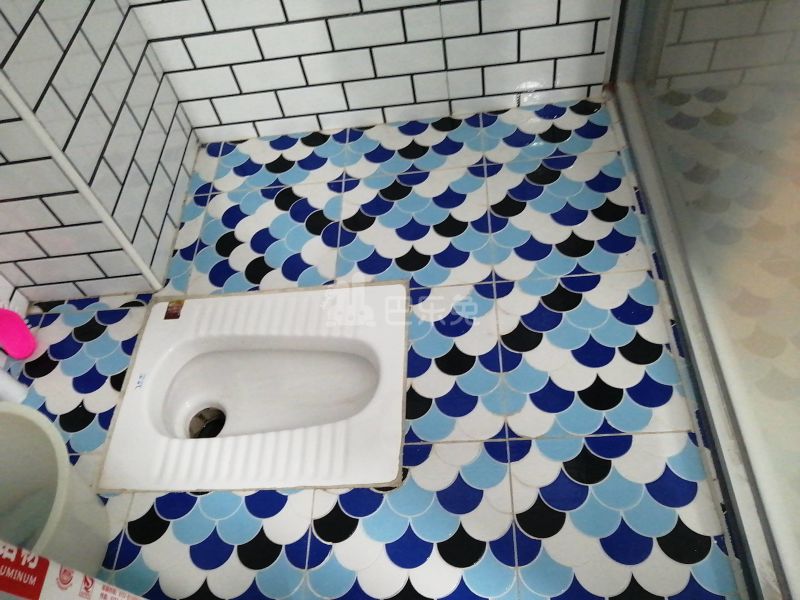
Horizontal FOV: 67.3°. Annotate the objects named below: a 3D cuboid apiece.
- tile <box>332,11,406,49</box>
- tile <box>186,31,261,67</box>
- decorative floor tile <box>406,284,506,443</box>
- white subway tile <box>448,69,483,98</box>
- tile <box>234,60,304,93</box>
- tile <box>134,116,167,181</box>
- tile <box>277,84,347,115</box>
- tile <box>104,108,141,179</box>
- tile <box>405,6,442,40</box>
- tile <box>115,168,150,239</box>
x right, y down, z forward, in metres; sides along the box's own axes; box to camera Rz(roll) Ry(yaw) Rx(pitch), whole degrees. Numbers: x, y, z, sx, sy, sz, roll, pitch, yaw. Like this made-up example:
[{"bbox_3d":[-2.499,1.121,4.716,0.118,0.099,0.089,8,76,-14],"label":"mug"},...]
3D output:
[{"bbox_3d":[-0.064,-0.543,1.208,0.148,0.071,0.010,-4,55,7],"label":"tile"},{"bbox_3d":[-0.365,-0.525,1.251,0.149,0.071,0.010,-4,55,7],"label":"tile"},{"bbox_3d":[0.091,0.099,1.023,0.160,0.010,0.298,-4,55,7],"label":"decorative floor tile"},{"bbox_3d":[0.142,-0.474,1.306,0.074,0.071,0.010,-4,55,7],"label":"white subway tile"},{"bbox_3d":[-0.279,-0.485,1.294,0.148,0.071,0.010,-4,55,7],"label":"tile"},{"bbox_3d":[-0.507,-0.310,1.217,0.010,0.071,0.149,-5,55,6],"label":"tile"},{"bbox_3d":[-0.195,-0.452,1.353,0.149,0.071,0.010,-4,55,7],"label":"tile"},{"bbox_3d":[-0.518,-0.290,1.117,0.009,0.071,0.150,-5,54,6],"label":"tile"},{"bbox_3d":[0.046,-0.554,1.201,0.074,0.071,0.010,-4,55,7],"label":"tile"},{"bbox_3d":[-0.506,-0.185,1.132,0.009,0.071,0.150,-5,54,6],"label":"tile"}]

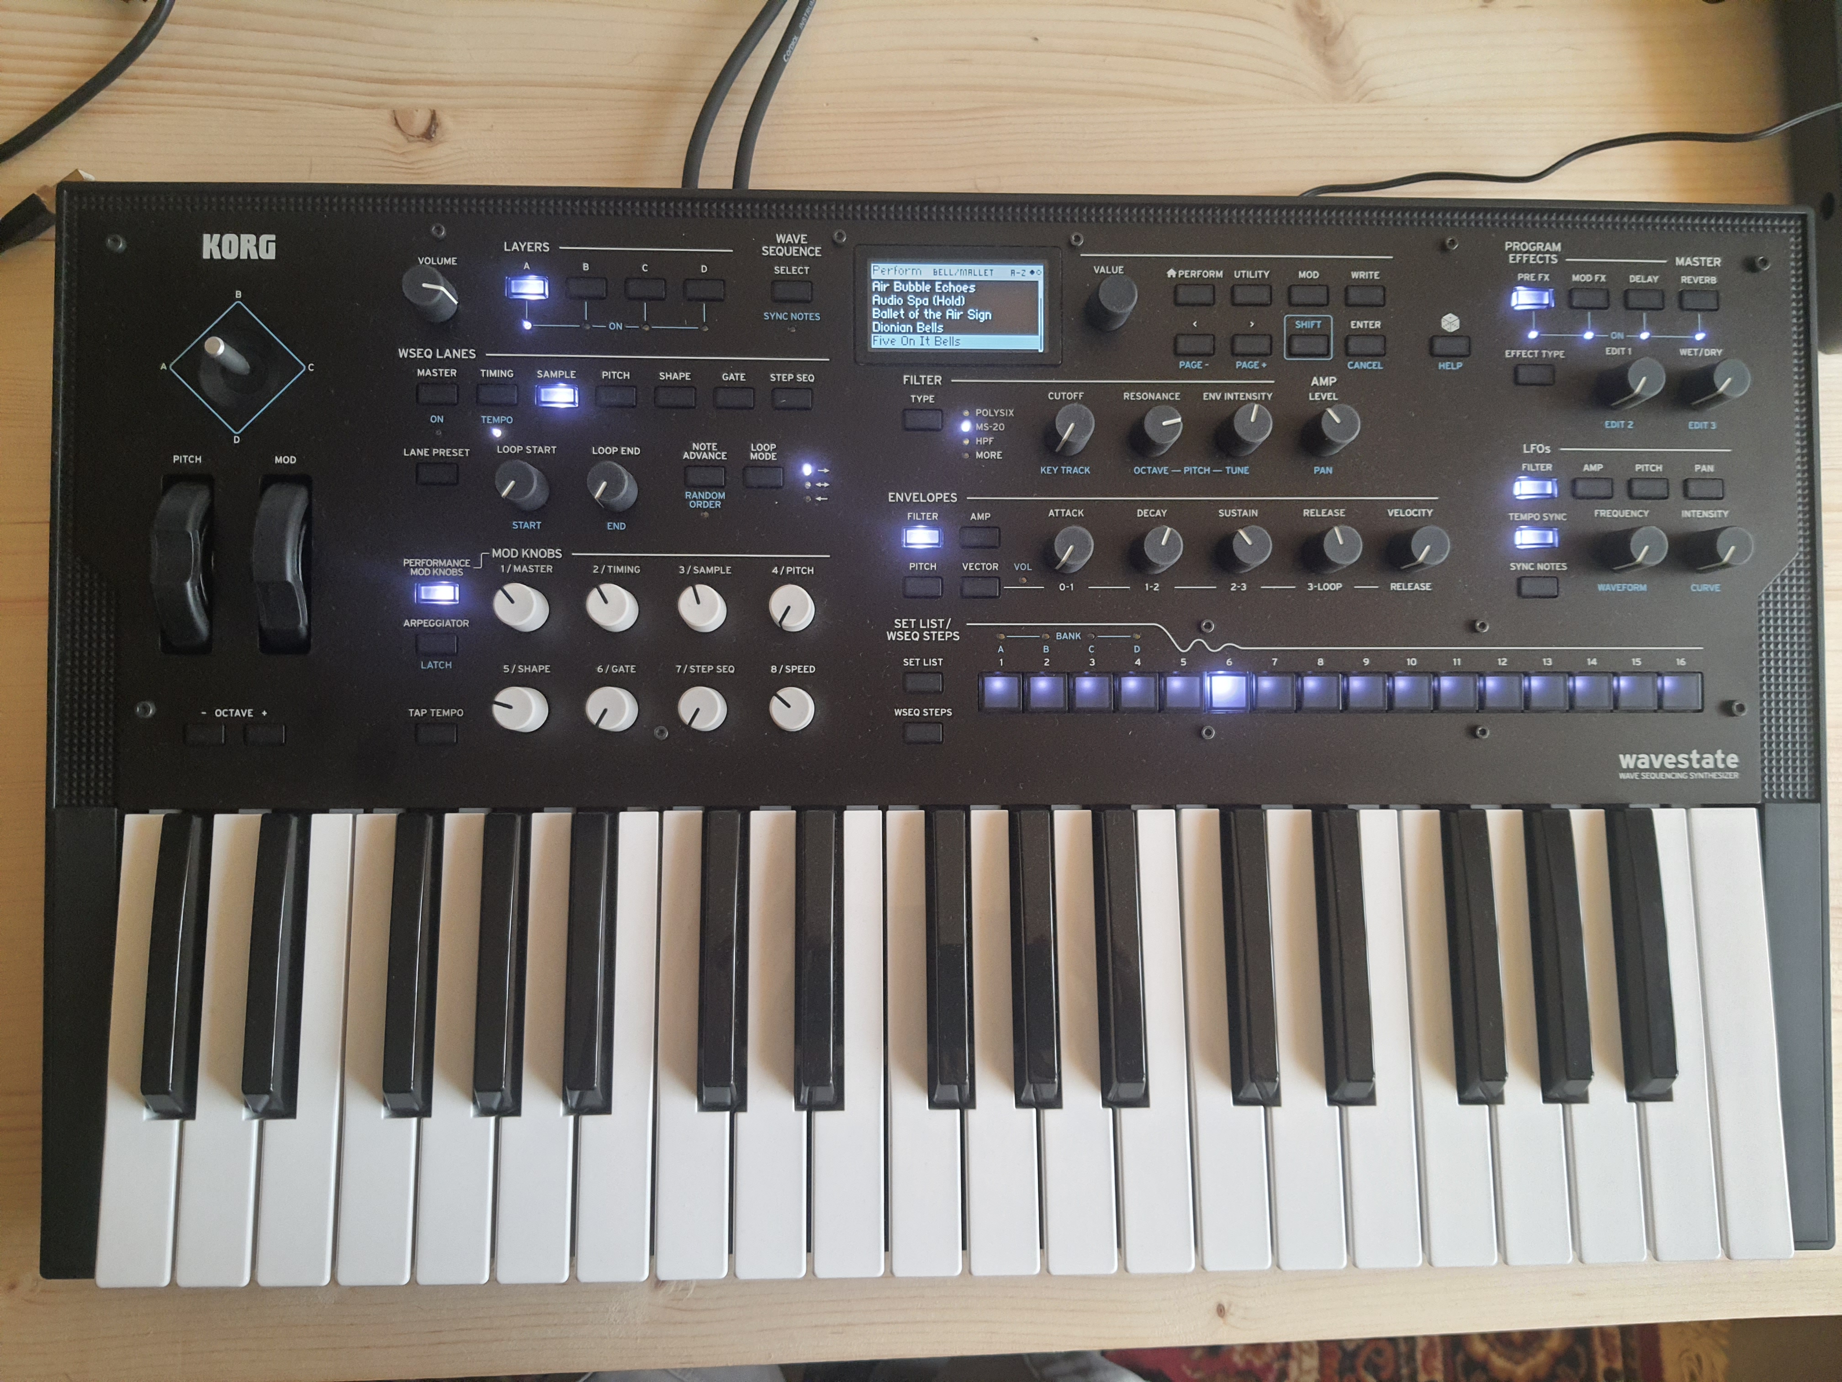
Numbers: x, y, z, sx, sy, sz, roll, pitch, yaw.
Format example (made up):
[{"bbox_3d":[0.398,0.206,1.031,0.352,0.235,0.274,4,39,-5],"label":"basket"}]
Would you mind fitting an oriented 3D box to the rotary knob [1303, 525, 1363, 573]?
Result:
[{"bbox_3d":[0.129,-0.044,0.431,0.014,0.015,0.014,0,87,-2],"label":"rotary knob"}]

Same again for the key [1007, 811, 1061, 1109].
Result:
[{"bbox_3d":[0.036,0.082,0.429,0.012,0.013,0.090,0,82,-2],"label":"key"}]

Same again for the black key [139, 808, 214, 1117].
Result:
[{"bbox_3d":[-0.226,0.083,0.419,0.013,0.012,0.090,0,82,-2],"label":"black key"}]

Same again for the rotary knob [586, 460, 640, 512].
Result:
[{"bbox_3d":[-0.095,-0.063,0.425,0.014,0.015,0.014,0,88,-2],"label":"rotary knob"}]

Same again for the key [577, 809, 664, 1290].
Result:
[{"bbox_3d":[-0.093,0.108,0.431,0.022,0.017,0.141,0,82,-2],"label":"key"}]

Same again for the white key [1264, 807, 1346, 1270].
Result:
[{"bbox_3d":[0.119,0.107,0.440,0.022,0.017,0.142,0,81,-2],"label":"white key"}]

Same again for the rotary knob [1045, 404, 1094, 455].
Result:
[{"bbox_3d":[0.047,-0.082,0.434,0.012,0.015,0.012,0,88,-2],"label":"rotary knob"}]

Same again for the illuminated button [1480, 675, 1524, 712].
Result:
[{"bbox_3d":[0.185,0.001,0.441,0.013,0.004,0.012,0,87,-2],"label":"illuminated button"}]

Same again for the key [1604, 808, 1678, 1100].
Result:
[{"bbox_3d":[0.228,0.081,0.436,0.013,0.013,0.092,0,81,-2],"label":"key"}]

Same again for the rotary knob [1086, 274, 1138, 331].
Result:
[{"bbox_3d":[0.060,-0.122,0.436,0.013,0.017,0.013,0,88,-2],"label":"rotary knob"}]

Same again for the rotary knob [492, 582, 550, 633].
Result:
[{"bbox_3d":[-0.123,-0.026,0.424,0.014,0.016,0.014,0,87,-2],"label":"rotary knob"}]

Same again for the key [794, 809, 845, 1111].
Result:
[{"bbox_3d":[-0.031,0.081,0.426,0.013,0.013,0.091,0,81,-2],"label":"key"}]

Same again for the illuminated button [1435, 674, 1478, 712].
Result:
[{"bbox_3d":[0.171,0.001,0.441,0.013,0.004,0.012,0,87,-2],"label":"illuminated button"}]

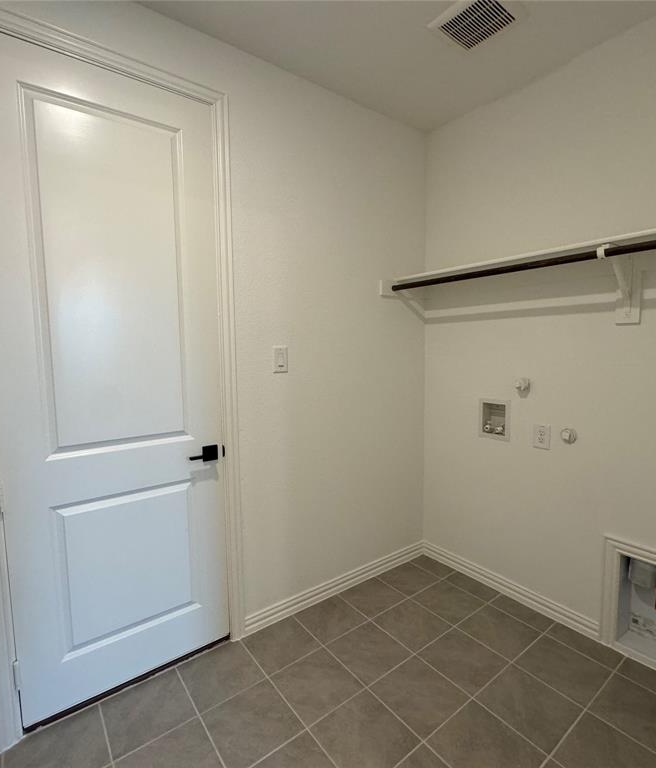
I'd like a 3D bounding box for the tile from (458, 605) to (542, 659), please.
[{"bbox_3d":[0.862,1.247,2.085,0.301,0.010,0.301,-5,7,-37],"label":"tile"}]

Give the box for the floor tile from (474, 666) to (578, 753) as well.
[{"bbox_3d":[0.804,1.288,1.661,0.300,0.013,0.300,-5,7,-37],"label":"floor tile"}]

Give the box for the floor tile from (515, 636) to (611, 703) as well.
[{"bbox_3d":[1.047,1.268,1.844,0.301,0.010,0.301,-5,7,-37],"label":"floor tile"}]

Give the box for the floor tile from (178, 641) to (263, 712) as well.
[{"bbox_3d":[-0.473,1.284,1.827,0.301,0.010,0.289,-5,7,-37],"label":"floor tile"}]

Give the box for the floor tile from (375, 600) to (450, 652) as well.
[{"bbox_3d":[0.435,1.246,2.143,0.301,0.010,0.301,-5,7,-37],"label":"floor tile"}]

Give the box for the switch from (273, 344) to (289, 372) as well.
[{"bbox_3d":[-0.234,-0.124,2.068,0.087,0.131,0.009,-5,7,-37],"label":"switch"}]

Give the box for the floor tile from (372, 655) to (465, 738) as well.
[{"bbox_3d":[0.378,1.286,1.717,0.301,0.010,0.301,-5,7,-37],"label":"floor tile"}]

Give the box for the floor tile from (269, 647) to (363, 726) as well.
[{"bbox_3d":[-0.048,1.286,1.777,0.300,0.013,0.300,-5,7,-37],"label":"floor tile"}]

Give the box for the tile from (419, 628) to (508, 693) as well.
[{"bbox_3d":[0.620,1.267,1.901,0.301,0.010,0.301,-5,7,-37],"label":"tile"}]

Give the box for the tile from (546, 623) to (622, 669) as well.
[{"bbox_3d":[1.223,1.253,1.977,0.136,0.013,0.300,-5,7,-37],"label":"tile"}]

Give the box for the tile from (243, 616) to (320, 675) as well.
[{"bbox_3d":[-0.228,1.266,2.013,0.300,0.013,0.287,-5,7,-37],"label":"tile"}]

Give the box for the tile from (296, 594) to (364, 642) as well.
[{"bbox_3d":[0.014,1.245,2.196,0.300,0.013,0.287,-5,7,-37],"label":"tile"}]

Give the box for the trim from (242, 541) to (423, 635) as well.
[{"bbox_3d":[0.116,1.170,2.447,1.345,0.090,0.013,-5,7,-37],"label":"trim"}]

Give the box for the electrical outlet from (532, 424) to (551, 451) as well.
[{"bbox_3d":[1.108,0.275,2.148,0.009,0.128,0.086,-5,7,-37],"label":"electrical outlet"}]

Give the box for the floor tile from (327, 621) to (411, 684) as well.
[{"bbox_3d":[0.194,1.266,1.960,0.300,0.013,0.300,-5,7,-37],"label":"floor tile"}]

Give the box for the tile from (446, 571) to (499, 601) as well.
[{"bbox_3d":[0.855,1.210,2.459,0.136,0.013,0.300,-5,7,-37],"label":"tile"}]

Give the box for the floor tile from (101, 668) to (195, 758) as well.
[{"bbox_3d":[-0.717,1.304,1.646,0.301,0.010,0.295,-5,7,-37],"label":"floor tile"}]

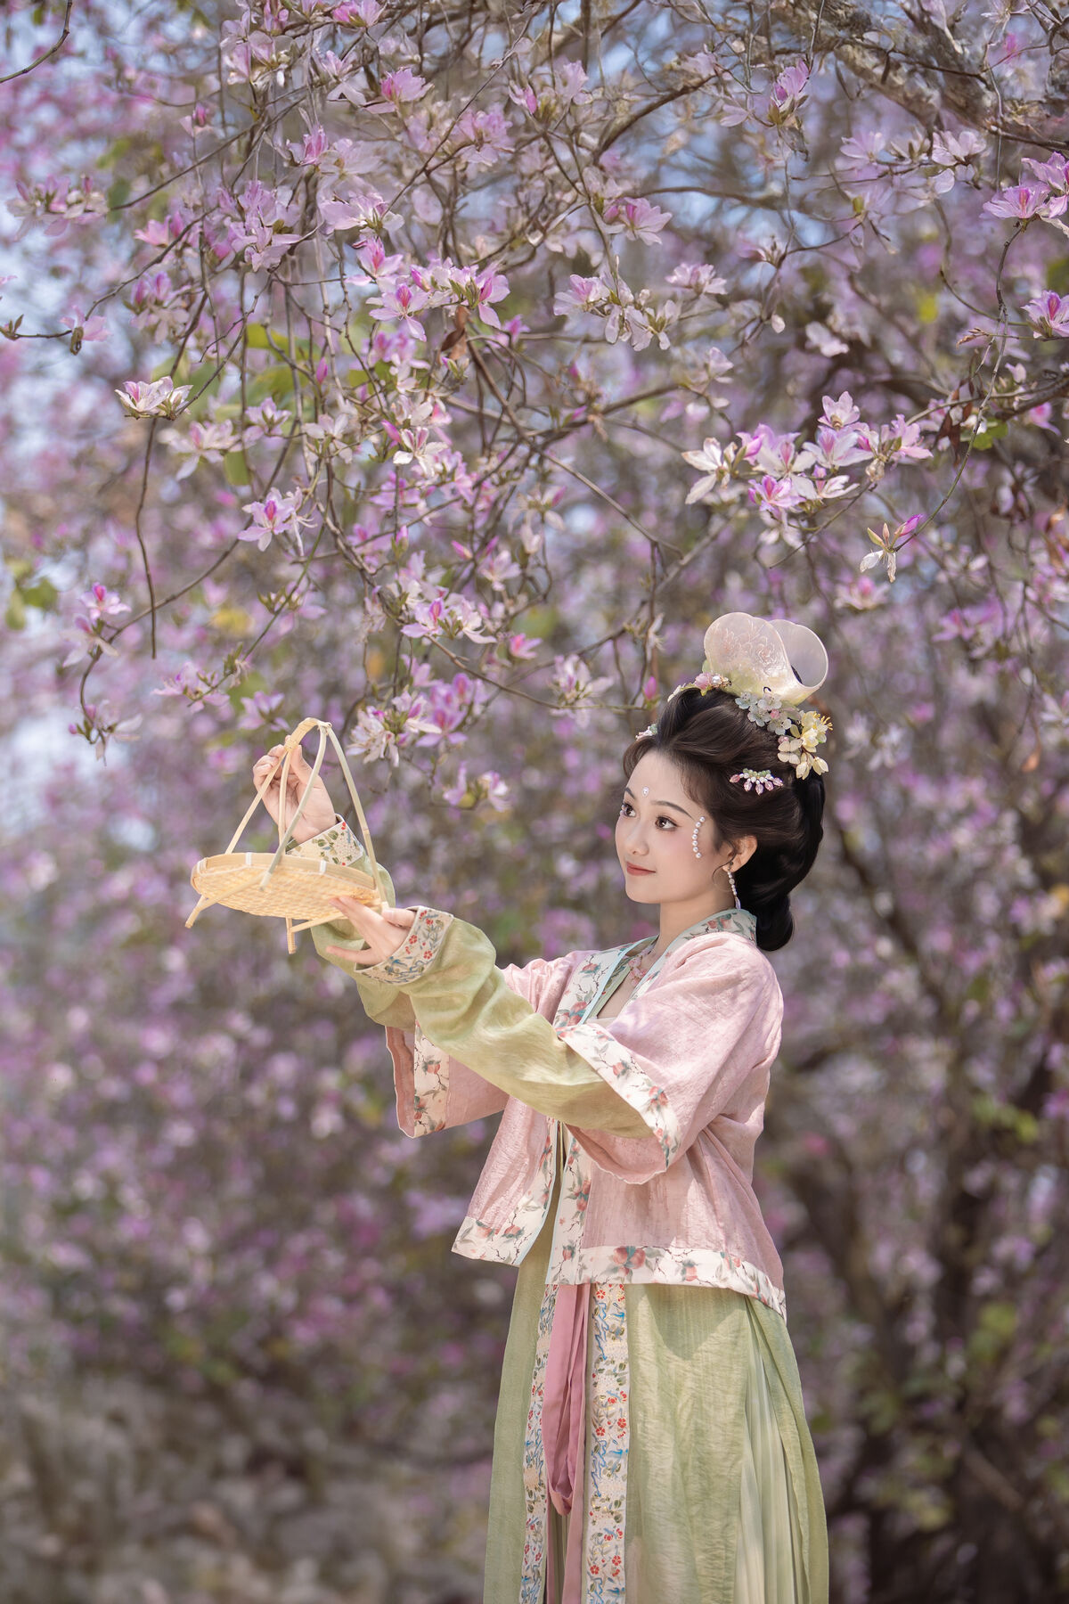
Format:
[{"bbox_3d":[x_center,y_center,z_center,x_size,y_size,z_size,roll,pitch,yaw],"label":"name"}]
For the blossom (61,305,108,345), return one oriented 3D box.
[{"bbox_3d":[-0.592,-0.628,6.750,0.061,0.053,0.055,0,-2,-11],"label":"blossom"}]

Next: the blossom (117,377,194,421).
[{"bbox_3d":[-0.492,-0.521,6.600,0.099,0.055,0.080,-1,-2,17],"label":"blossom"}]

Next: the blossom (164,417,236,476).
[{"bbox_3d":[-0.444,-0.469,6.800,0.100,0.078,0.075,0,-2,11],"label":"blossom"}]

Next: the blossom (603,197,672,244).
[{"bbox_3d":[0.136,-0.772,6.800,0.090,0.061,0.075,0,-2,11],"label":"blossom"}]

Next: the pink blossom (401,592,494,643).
[{"bbox_3d":[-0.114,-0.239,6.650,0.120,0.067,0.080,0,-2,11],"label":"pink blossom"}]

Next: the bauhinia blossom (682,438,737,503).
[{"bbox_3d":[0.227,-0.430,6.650,0.070,0.085,0.065,-1,-2,17],"label":"bauhinia blossom"}]

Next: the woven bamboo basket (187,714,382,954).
[{"bbox_3d":[-0.303,0.034,6.450,0.245,0.285,0.240,6,-16,6],"label":"woven bamboo basket"}]

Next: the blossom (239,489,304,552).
[{"bbox_3d":[-0.339,-0.362,6.600,0.084,0.081,0.065,0,-2,11],"label":"blossom"}]

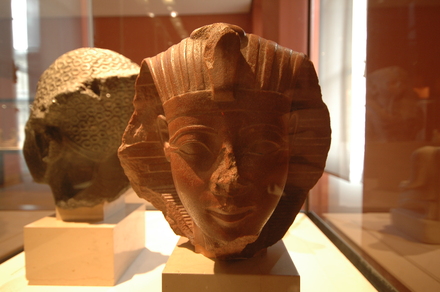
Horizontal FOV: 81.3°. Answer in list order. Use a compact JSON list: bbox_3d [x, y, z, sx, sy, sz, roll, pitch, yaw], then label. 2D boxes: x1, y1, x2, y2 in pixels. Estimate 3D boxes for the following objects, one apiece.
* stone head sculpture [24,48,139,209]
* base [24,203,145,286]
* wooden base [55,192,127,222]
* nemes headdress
[{"bbox_3d":[-0.220,-0.034,0.442,0.223,0.256,0.182,0,2,2],"label":"stone head sculpture"},{"bbox_3d":[-0.220,0.163,0.447,0.135,0.086,0.133,0,2,2],"label":"base"},{"bbox_3d":[-0.222,0.105,0.449,0.077,0.030,0.078,0,2,2],"label":"wooden base"},{"bbox_3d":[0.003,-0.010,0.308,0.256,0.253,0.189,0,2,2],"label":"nemes headdress"}]

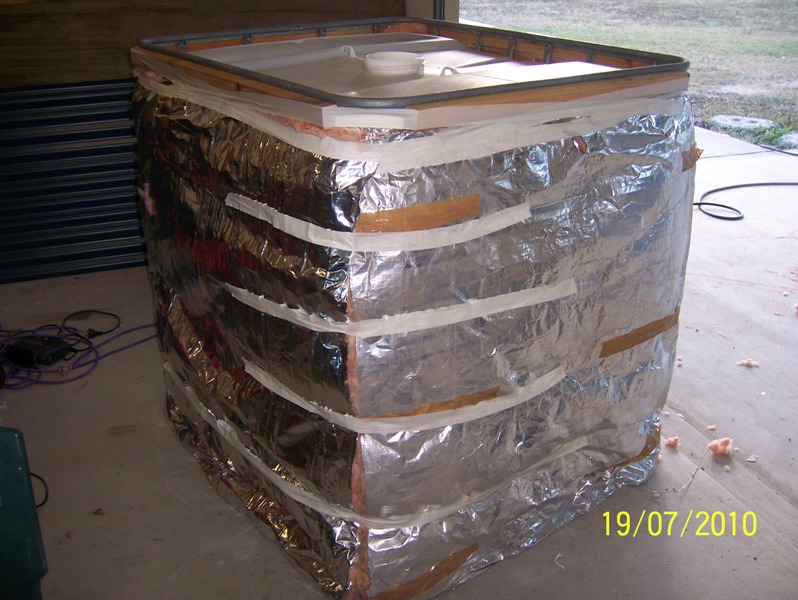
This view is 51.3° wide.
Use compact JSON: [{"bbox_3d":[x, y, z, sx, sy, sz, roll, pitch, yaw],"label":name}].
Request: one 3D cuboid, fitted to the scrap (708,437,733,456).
[{"bbox_3d":[0.979,0.448,2.530,0.070,0.052,0.063,11,26,23],"label":"scrap"}]

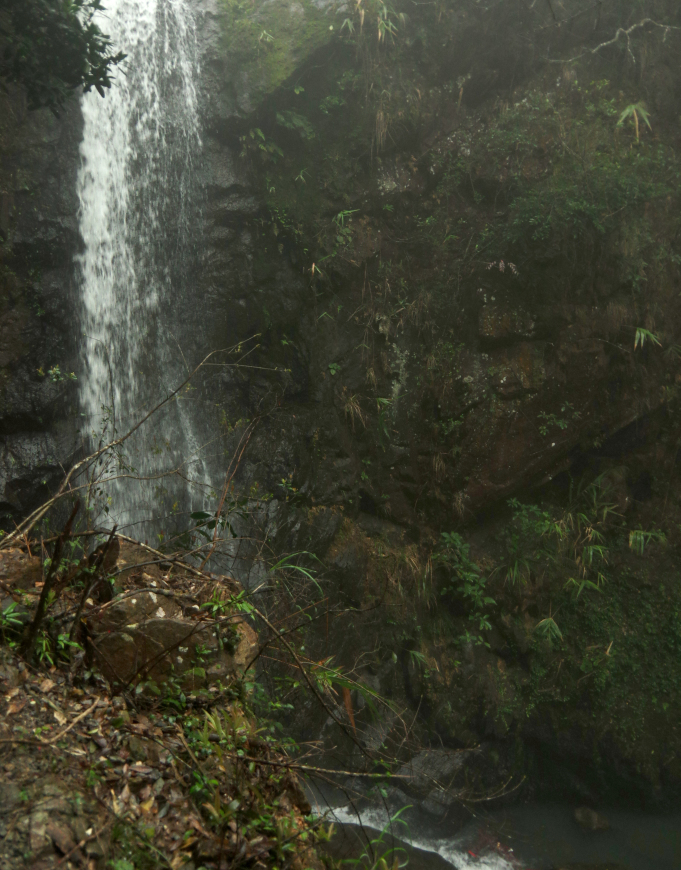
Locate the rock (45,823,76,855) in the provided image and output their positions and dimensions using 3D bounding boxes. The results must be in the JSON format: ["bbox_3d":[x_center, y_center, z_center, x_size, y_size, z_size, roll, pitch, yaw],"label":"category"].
[{"bbox_3d":[-1.073,1.551,2.950,0.100,0.080,0.100,0,0,0],"label":"rock"}]

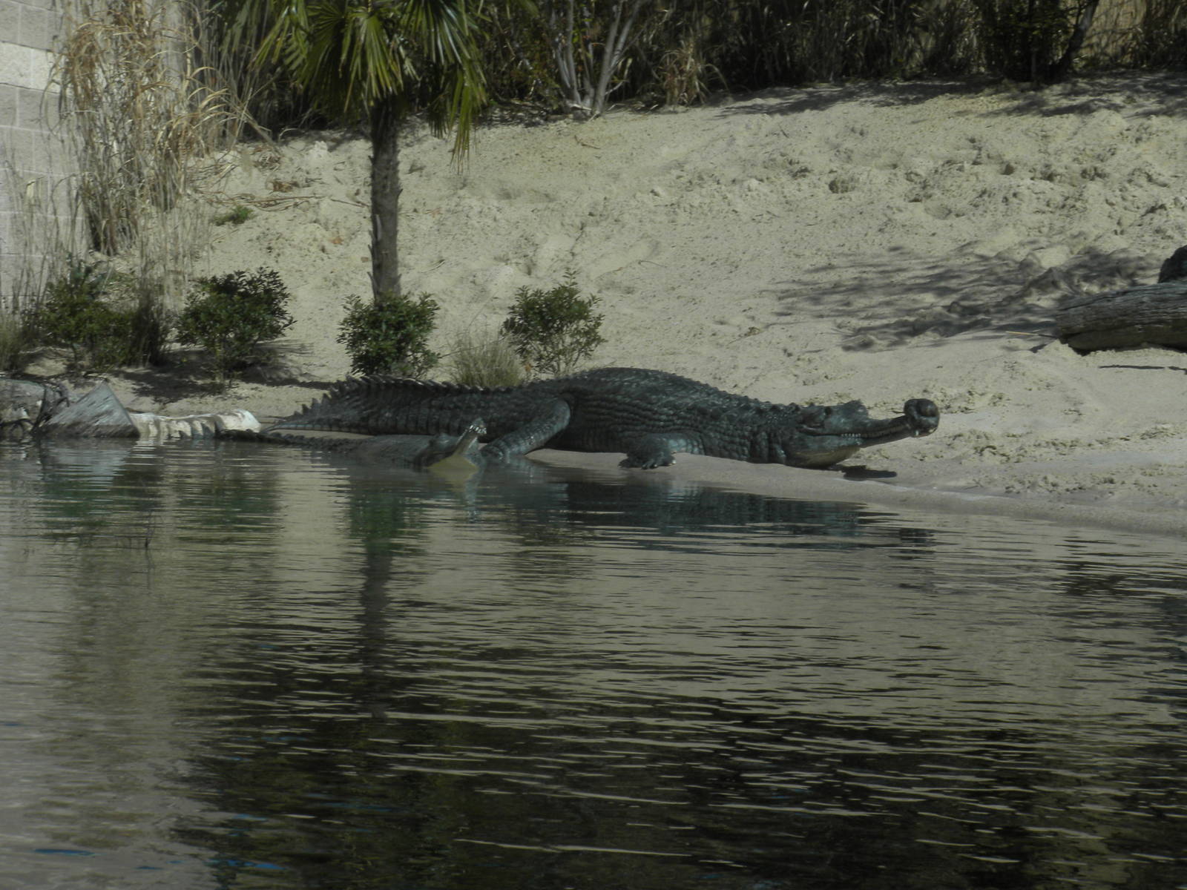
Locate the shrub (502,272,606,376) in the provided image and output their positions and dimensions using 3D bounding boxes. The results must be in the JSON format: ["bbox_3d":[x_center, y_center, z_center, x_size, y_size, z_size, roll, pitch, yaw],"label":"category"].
[{"bbox_3d":[-0.178,-0.522,18.000,0.458,0.491,0.440,1,2,-1],"label":"shrub"}]

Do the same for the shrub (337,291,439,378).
[{"bbox_3d":[-0.876,-0.465,17.400,0.435,0.380,0.420,1,2,-3],"label":"shrub"}]

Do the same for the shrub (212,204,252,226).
[{"bbox_3d":[-1.883,-1.198,21.300,0.208,0.116,0.190,1,2,-5],"label":"shrub"}]

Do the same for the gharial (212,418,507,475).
[{"bbox_3d":[-0.860,0.001,13.807,0.450,0.280,2.600,0,2,-28],"label":"gharial"}]

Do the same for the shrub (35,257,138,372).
[{"bbox_3d":[-2.362,-0.605,19.000,0.479,0.548,0.480,1,2,-7],"label":"shrub"}]

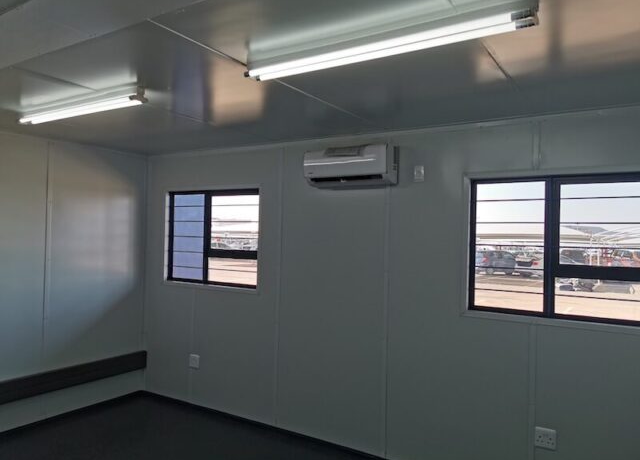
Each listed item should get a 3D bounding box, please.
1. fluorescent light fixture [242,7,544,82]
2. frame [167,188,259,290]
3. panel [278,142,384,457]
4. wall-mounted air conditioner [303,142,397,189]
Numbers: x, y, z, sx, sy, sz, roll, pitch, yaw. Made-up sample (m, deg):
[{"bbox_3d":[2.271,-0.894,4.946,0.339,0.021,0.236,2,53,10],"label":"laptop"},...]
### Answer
[{"bbox_3d":[0.193,-0.713,1.921,1.200,0.090,0.110,1,-1,32],"label":"fluorescent light fixture"},{"bbox_3d":[-1.026,0.072,4.770,1.190,0.895,0.060,1,-1,32],"label":"frame"},{"bbox_3d":[0.086,0.488,4.013,1.020,2.380,0.050,1,-1,32],"label":"panel"},{"bbox_3d":[0.230,-0.472,3.792,0.700,0.285,0.205,1,-1,32],"label":"wall-mounted air conditioner"}]

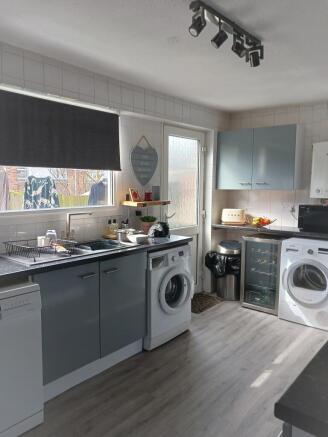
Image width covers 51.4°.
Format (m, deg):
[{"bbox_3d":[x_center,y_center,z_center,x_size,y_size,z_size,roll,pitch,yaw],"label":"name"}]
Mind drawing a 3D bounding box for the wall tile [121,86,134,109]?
[{"bbox_3d":[-0.345,-1.145,3.205,0.010,0.164,0.162,5,7,40],"label":"wall tile"}]

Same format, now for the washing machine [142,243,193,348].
[{"bbox_3d":[-0.131,0.651,3.182,0.556,0.848,0.599,5,8,41],"label":"washing machine"}]

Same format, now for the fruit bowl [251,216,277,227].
[{"bbox_3d":[1.224,0.051,4.212,0.325,0.135,0.320,0,5,0],"label":"fruit bowl"}]

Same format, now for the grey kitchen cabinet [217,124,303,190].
[{"bbox_3d":[1.191,-0.726,4.271,1.009,0.747,0.310,5,7,40],"label":"grey kitchen cabinet"}]

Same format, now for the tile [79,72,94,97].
[{"bbox_3d":[-0.630,-1.083,2.791,0.011,0.160,0.148,5,8,41],"label":"tile"}]

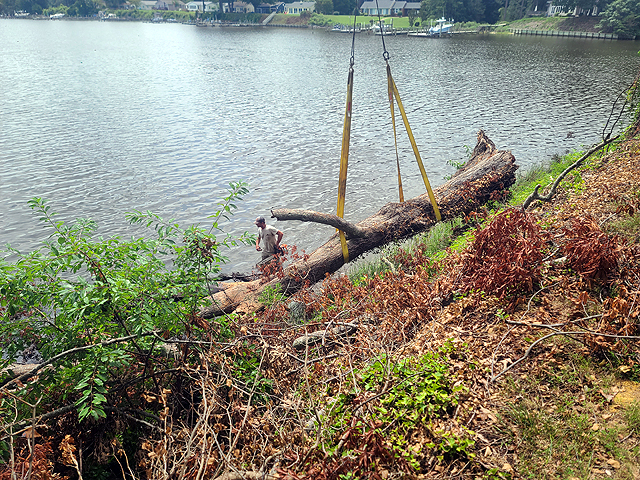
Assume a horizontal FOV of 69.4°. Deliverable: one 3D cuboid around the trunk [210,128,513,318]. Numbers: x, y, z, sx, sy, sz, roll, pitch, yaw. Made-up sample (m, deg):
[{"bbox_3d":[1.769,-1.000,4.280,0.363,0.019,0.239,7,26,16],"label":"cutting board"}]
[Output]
[{"bbox_3d":[1.489,-0.686,11.157,9.405,1.550,1.550,-24,35,-30],"label":"trunk"}]

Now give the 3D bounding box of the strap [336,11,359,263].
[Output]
[{"bbox_3d":[0.530,-1.813,9.563,0.220,4.900,0.600,-18,33,-33],"label":"strap"}]

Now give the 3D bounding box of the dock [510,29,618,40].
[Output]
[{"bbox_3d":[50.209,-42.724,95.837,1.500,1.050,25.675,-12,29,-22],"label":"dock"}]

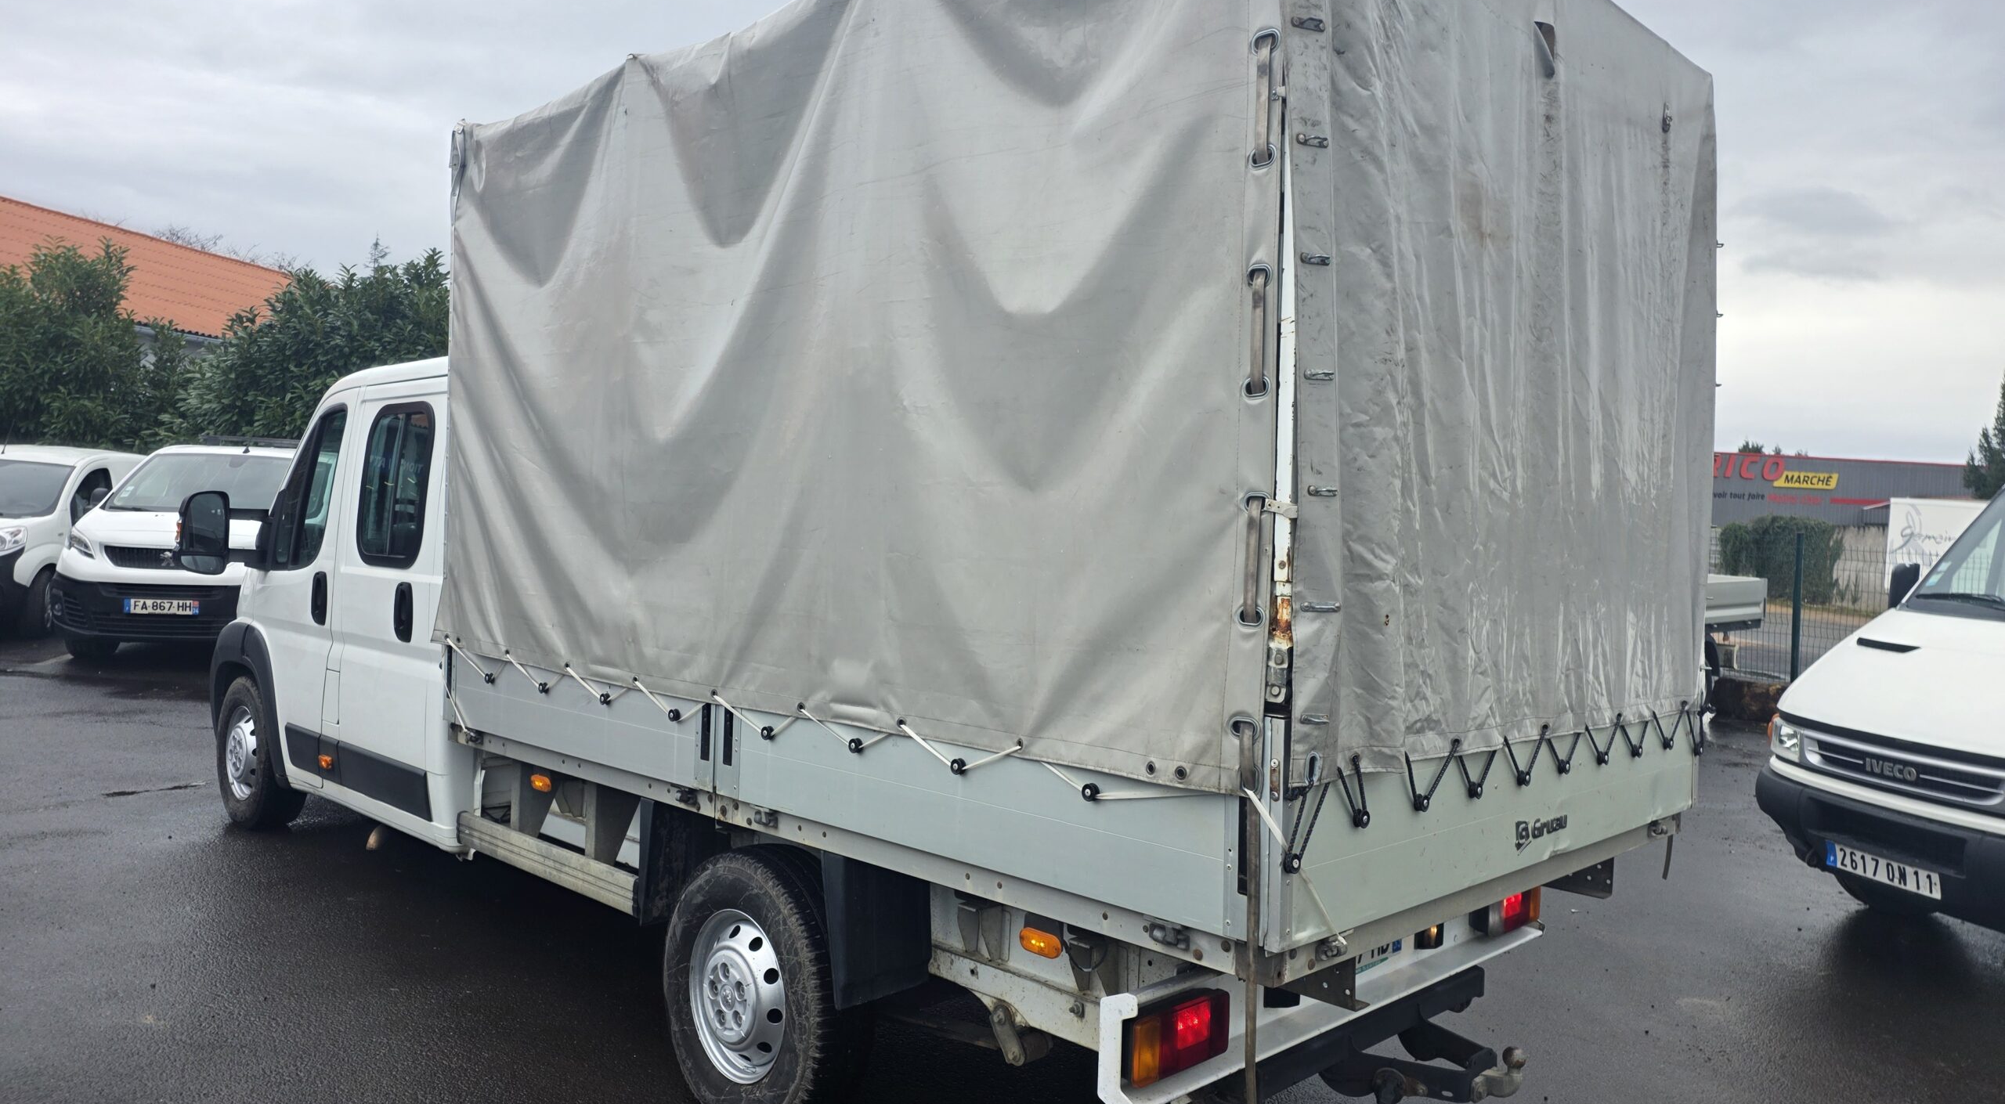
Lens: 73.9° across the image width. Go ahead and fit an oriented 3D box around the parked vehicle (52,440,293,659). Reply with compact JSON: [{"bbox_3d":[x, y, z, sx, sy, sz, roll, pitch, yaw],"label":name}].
[{"bbox_3d":[-7.030,-0.100,12.750,1.950,1.940,4.950,2,1,-12],"label":"parked vehicle"}]

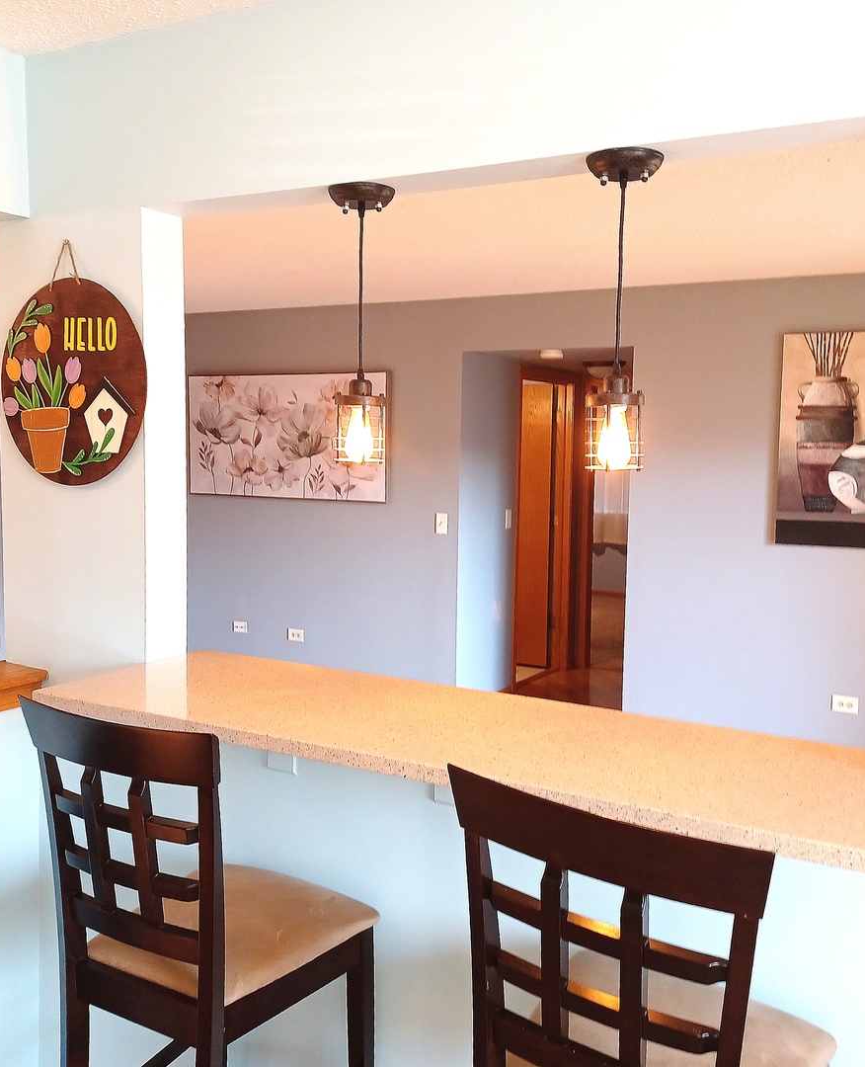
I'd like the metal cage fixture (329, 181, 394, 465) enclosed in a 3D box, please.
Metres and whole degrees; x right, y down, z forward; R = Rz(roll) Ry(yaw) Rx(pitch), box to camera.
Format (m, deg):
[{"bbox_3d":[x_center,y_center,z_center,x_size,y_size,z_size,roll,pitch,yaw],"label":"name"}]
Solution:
[{"bbox_3d":[-0.138,-0.396,1.983,0.128,0.521,0.128,1,5,0],"label":"metal cage fixture"}]

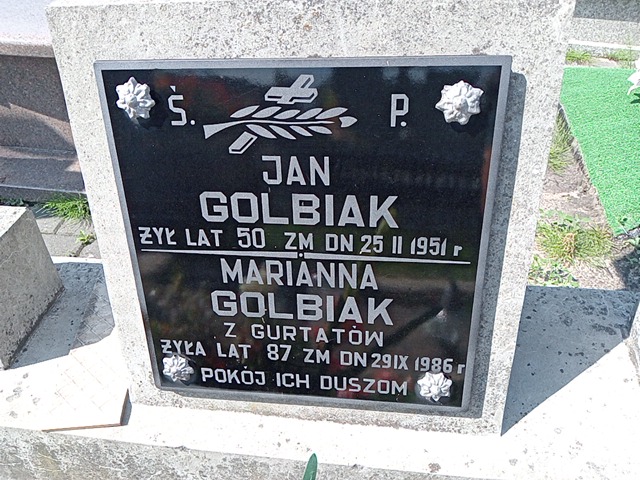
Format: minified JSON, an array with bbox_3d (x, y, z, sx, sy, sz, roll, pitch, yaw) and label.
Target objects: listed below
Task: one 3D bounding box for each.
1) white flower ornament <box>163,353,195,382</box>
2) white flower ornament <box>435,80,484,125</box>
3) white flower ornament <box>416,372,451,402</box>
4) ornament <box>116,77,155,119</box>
[{"bbox_3d":[-0.215,0.194,0.787,0.049,0.049,0.019,2,25,7],"label":"white flower ornament"},{"bbox_3d":[0.155,-0.153,0.577,0.049,0.049,0.019,2,25,7],"label":"white flower ornament"},{"bbox_3d":[0.165,0.211,0.744,0.049,0.049,0.019,2,25,7],"label":"white flower ornament"},{"bbox_3d":[-0.221,-0.170,0.620,0.049,0.049,0.019,2,25,7],"label":"ornament"}]

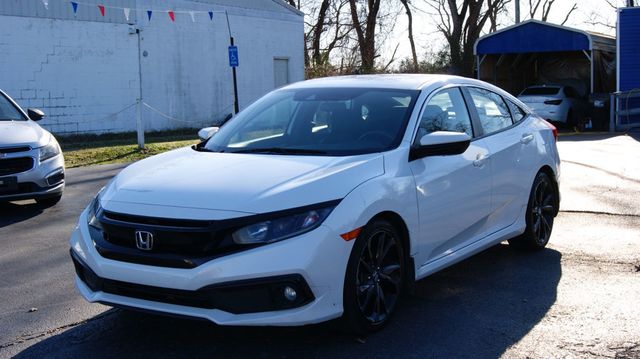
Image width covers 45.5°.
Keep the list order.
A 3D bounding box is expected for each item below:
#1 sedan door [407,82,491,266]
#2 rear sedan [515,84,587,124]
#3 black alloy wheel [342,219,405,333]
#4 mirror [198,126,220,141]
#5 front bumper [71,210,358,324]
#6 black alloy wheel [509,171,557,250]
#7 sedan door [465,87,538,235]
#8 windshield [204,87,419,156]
[{"bbox_3d":[0.763,-0.072,4.817,0.320,1.060,1.210,3,7,33],"label":"sedan door"},{"bbox_3d":[8.162,-2.575,26.837,1.840,1.450,4.700,2,7,29],"label":"rear sedan"},{"bbox_3d":[0.229,0.504,4.036,0.230,0.645,0.644,3,7,33],"label":"black alloy wheel"},{"bbox_3d":[-0.797,-0.307,5.474,0.245,0.160,0.180,3,7,33],"label":"mirror"},{"bbox_3d":[-0.741,0.423,3.958,1.790,0.530,0.565,3,7,33],"label":"front bumper"},{"bbox_3d":[1.721,0.259,6.273,0.235,0.645,0.644,3,7,33],"label":"black alloy wheel"},{"bbox_3d":[1.370,-0.183,5.746,0.300,1.040,1.180,3,7,33],"label":"sedan door"},{"bbox_3d":[-0.057,-0.398,4.930,1.470,0.410,0.990,3,7,33],"label":"windshield"}]

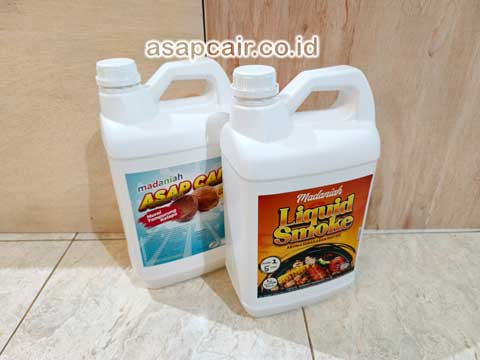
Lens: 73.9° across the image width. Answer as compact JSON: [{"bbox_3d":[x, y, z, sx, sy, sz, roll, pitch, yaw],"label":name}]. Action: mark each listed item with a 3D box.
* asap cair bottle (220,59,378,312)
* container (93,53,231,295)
[{"bbox_3d":[0.075,0.012,0.436,0.184,0.321,0.130,-10,30,-16],"label":"asap cair bottle"},{"bbox_3d":[-0.096,-0.014,0.488,0.184,0.321,0.130,-13,31,-21],"label":"container"}]

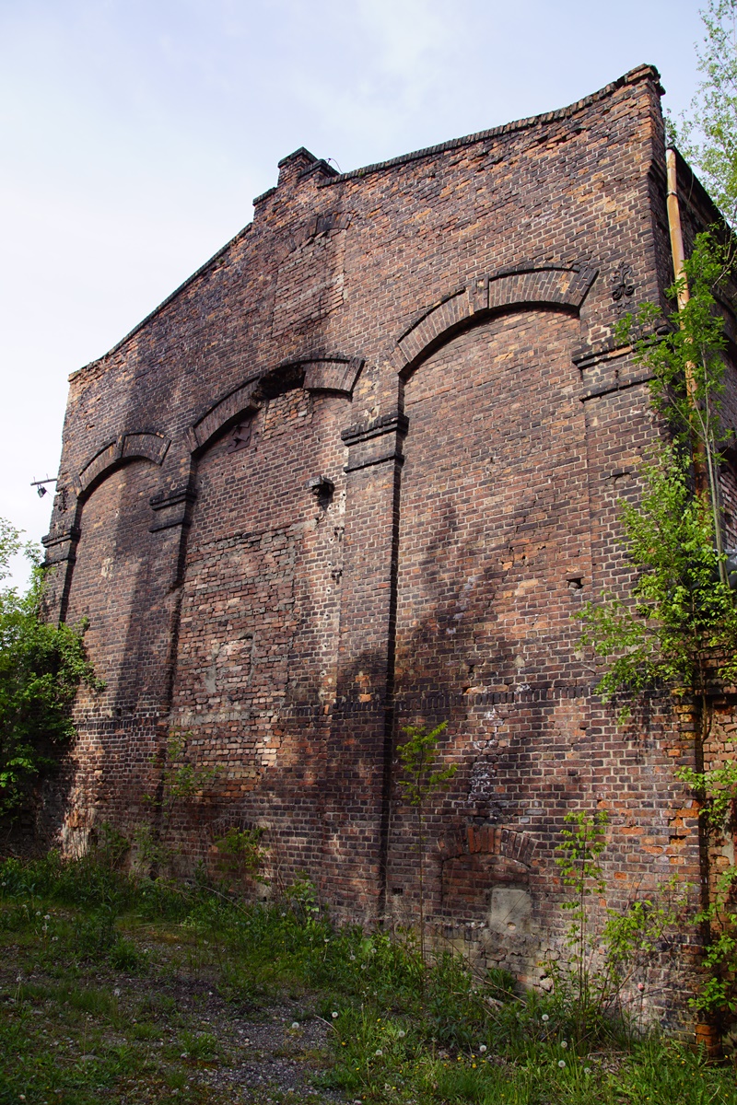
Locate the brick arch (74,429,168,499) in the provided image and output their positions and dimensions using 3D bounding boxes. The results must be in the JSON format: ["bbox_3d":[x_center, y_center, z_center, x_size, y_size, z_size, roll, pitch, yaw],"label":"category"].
[{"bbox_3d":[-4.508,-1.741,15.267,3.040,0.980,0.190,-12,-24,38],"label":"brick arch"}]

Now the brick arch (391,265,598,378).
[{"bbox_3d":[1.469,-3.061,10.460,3.040,0.980,0.190,-12,-24,38],"label":"brick arch"}]

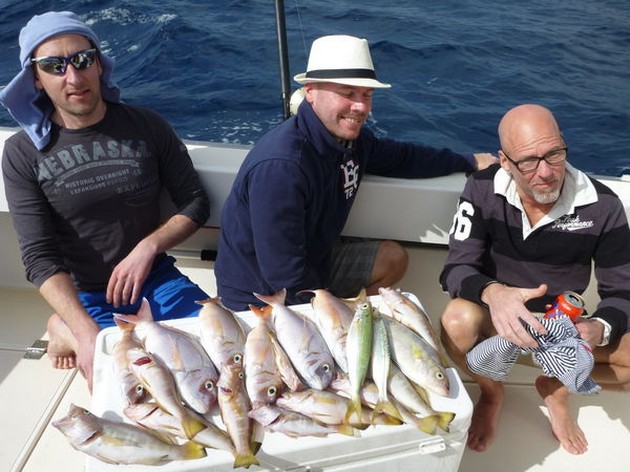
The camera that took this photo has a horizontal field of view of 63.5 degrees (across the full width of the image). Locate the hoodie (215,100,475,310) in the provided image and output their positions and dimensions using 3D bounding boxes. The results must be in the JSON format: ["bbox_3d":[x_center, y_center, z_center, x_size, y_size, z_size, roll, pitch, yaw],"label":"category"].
[{"bbox_3d":[0.099,-0.063,1.522,0.430,0.589,0.760,30,41,32],"label":"hoodie"}]

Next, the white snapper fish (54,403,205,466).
[{"bbox_3d":[-0.341,0.367,0.935,0.295,0.053,0.077,13,39,10],"label":"white snapper fish"}]

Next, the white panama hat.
[{"bbox_3d":[0.073,-0.480,1.400,0.250,0.135,0.285,-15,23,-38],"label":"white panama hat"}]

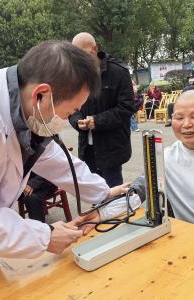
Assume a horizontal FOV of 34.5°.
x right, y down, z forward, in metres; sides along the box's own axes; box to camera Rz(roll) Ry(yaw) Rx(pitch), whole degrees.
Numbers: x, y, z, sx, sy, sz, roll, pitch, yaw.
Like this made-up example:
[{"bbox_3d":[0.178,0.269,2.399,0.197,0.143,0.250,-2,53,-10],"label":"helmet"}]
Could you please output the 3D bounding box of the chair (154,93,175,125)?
[{"bbox_3d":[1.931,-1.154,8.917,0.410,0.800,0.400,-16,15,-39],"label":"chair"}]

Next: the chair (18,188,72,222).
[{"bbox_3d":[-0.569,0.377,2.920,0.490,0.800,0.500,-13,13,-30],"label":"chair"}]

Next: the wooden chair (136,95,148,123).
[{"bbox_3d":[1.337,-1.270,9.829,0.410,0.800,0.400,-13,13,-26],"label":"wooden chair"}]

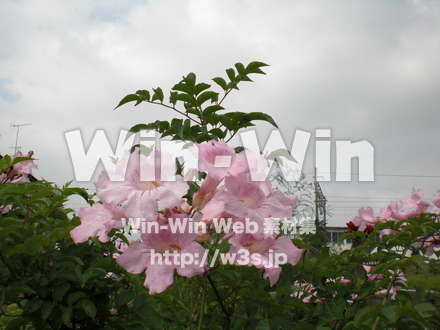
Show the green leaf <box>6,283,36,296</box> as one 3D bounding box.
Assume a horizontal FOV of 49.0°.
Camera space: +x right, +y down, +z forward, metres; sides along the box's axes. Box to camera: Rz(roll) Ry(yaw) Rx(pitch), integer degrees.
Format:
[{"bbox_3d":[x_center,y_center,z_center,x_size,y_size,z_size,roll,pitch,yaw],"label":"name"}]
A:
[{"bbox_3d":[-0.309,0.193,0.750,0.046,0.009,0.021,9,33,21],"label":"green leaf"}]

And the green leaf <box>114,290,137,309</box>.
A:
[{"bbox_3d":[-0.153,0.217,0.780,0.023,0.036,0.007,25,-35,37],"label":"green leaf"}]

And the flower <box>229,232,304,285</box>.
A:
[{"bbox_3d":[0.039,0.086,0.440,0.067,0.045,0.036,2,-27,-12],"label":"flower"}]

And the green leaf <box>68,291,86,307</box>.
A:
[{"bbox_3d":[-0.232,0.216,0.780,0.034,0.021,0.010,-25,-59,29],"label":"green leaf"}]

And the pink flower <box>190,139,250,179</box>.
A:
[{"bbox_3d":[-0.002,-0.004,0.460,0.055,0.036,0.035,2,-31,-16],"label":"pink flower"}]

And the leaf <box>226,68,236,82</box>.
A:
[{"bbox_3d":[0.012,-0.093,0.500,0.009,0.015,0.007,-15,-8,-2],"label":"leaf"}]

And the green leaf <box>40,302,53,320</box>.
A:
[{"bbox_3d":[-0.244,0.205,0.680,0.015,0.030,0.009,15,-14,4],"label":"green leaf"}]

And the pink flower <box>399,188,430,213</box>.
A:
[{"bbox_3d":[0.446,0.081,1.100,0.062,0.055,0.055,-6,-21,33],"label":"pink flower"}]

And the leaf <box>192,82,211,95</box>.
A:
[{"bbox_3d":[-0.016,-0.067,0.430,0.018,0.004,0.011,-27,23,25],"label":"leaf"}]

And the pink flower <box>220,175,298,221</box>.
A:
[{"bbox_3d":[0.033,0.033,0.450,0.070,0.042,0.037,2,-27,-13],"label":"pink flower"}]

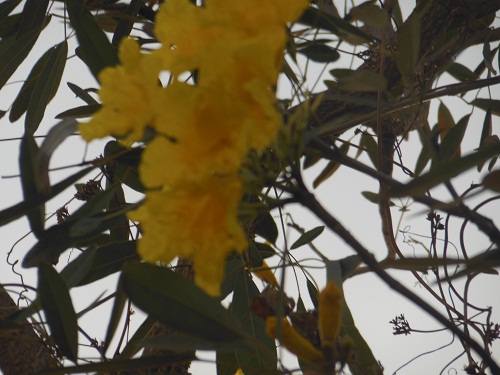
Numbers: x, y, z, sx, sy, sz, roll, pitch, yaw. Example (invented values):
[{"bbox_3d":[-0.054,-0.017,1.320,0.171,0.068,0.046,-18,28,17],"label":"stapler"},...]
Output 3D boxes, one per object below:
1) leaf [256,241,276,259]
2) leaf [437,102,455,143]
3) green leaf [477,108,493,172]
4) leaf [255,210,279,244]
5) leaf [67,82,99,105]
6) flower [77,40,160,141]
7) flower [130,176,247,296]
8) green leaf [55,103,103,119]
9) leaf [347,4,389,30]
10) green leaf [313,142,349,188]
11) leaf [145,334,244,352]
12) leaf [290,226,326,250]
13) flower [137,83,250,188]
[{"bbox_3d":[0.008,0.049,2.850,0.026,0.013,0.008,16,16,5],"label":"leaf"},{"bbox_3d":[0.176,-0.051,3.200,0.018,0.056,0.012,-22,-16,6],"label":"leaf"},{"bbox_3d":[0.209,-0.043,3.200,0.012,0.062,0.012,4,-18,21],"label":"green leaf"},{"bbox_3d":[0.013,0.029,2.850,0.023,0.038,0.012,-26,-15,8],"label":"leaf"},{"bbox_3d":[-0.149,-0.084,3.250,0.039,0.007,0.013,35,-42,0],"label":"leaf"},{"bbox_3d":[-0.085,-0.064,2.380,0.058,0.068,0.050,-17,0,32],"label":"flower"},{"bbox_3d":[-0.040,0.032,2.360,0.070,0.058,0.073,-19,-77,35],"label":"flower"},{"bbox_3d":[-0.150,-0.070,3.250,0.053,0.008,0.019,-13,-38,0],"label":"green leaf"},{"bbox_3d":[0.093,-0.133,2.800,0.036,0.012,0.026,-25,-59,12],"label":"leaf"},{"bbox_3d":[0.070,-0.019,3.100,0.012,0.051,0.012,40,-14,-11],"label":"green leaf"},{"bbox_3d":[-0.038,0.108,2.500,0.071,0.009,0.022,0,-30,0],"label":"leaf"},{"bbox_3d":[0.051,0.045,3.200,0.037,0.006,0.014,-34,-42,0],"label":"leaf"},{"bbox_3d":[-0.037,-0.035,2.400,0.066,0.068,0.055,-4,-7,33],"label":"flower"}]

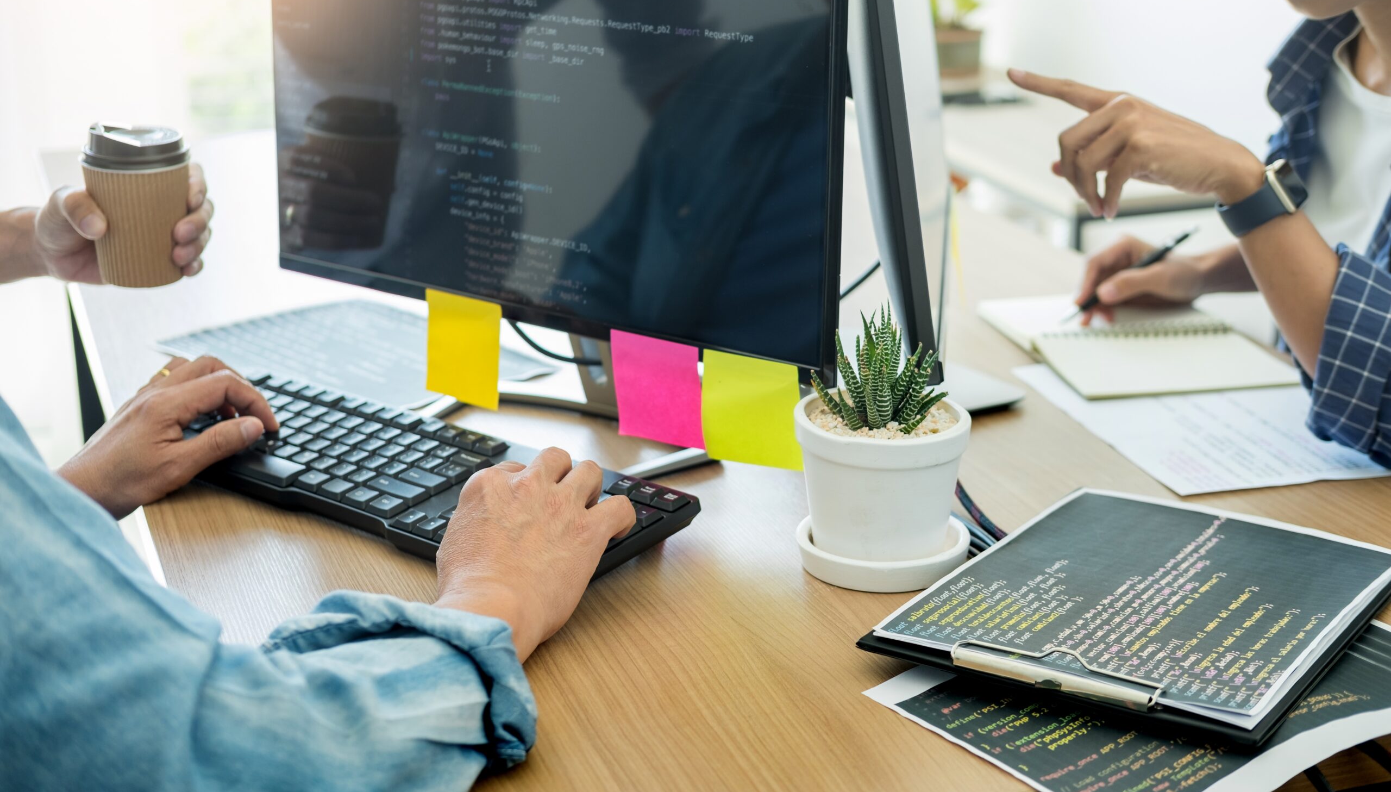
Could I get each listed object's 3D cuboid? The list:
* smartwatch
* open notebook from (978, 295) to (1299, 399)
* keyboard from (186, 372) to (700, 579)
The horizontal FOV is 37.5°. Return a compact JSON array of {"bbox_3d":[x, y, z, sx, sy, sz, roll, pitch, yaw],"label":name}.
[{"bbox_3d":[0.401,-0.140,1.450,0.050,0.037,0.058,-33,-2,32],"label":"smartwatch"},{"bbox_3d":[0.353,-0.047,1.660,0.176,0.016,0.275,-3,18,-9],"label":"open notebook"},{"bbox_3d":[-0.194,0.046,1.328,0.438,0.029,0.140,14,26,40],"label":"keyboard"}]

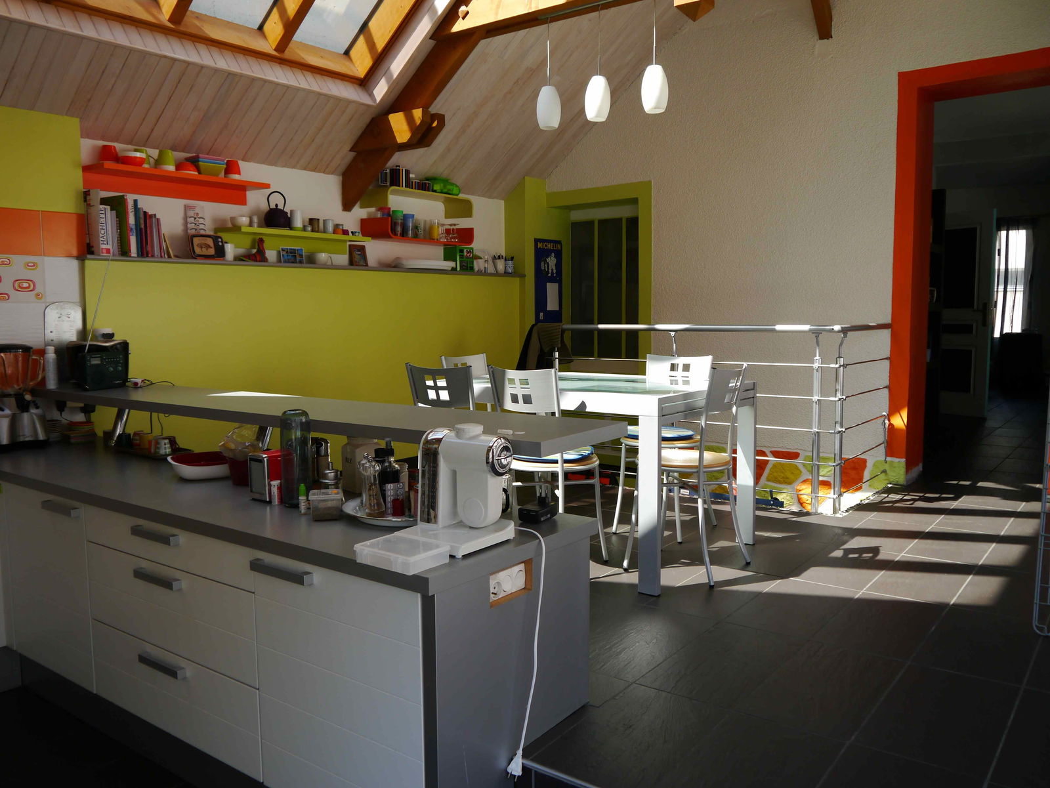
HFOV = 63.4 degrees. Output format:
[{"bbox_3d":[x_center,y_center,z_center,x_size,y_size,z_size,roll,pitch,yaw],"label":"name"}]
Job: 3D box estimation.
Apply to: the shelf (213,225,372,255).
[{"bbox_3d":[-1.309,-0.882,4.908,0.245,0.090,0.884,3,7,40],"label":"shelf"}]

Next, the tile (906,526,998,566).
[{"bbox_3d":[1.968,0.697,3.897,0.297,0.012,0.608,3,6,37],"label":"tile"}]

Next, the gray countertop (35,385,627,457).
[{"bbox_3d":[-0.937,0.049,3.085,2.765,0.038,0.435,4,7,37],"label":"gray countertop"}]

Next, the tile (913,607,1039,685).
[{"bbox_3d":[1.442,0.786,2.679,0.298,0.010,0.600,3,6,37],"label":"tile"}]

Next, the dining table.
[{"bbox_3d":[0.280,0.320,3.877,1.240,0.749,0.900,4,7,37],"label":"dining table"}]

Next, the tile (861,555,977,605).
[{"bbox_3d":[1.565,0.727,3.334,0.298,0.010,0.600,3,6,37],"label":"tile"}]

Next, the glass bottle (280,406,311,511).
[{"bbox_3d":[-0.660,0.184,2.441,0.082,0.279,0.082,0,6,0],"label":"glass bottle"}]

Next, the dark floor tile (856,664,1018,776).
[{"bbox_3d":[1.111,0.853,2.257,0.300,0.012,0.600,4,7,37],"label":"dark floor tile"}]

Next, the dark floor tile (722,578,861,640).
[{"bbox_3d":[0.989,0.779,3.101,0.297,0.012,0.608,3,6,37],"label":"dark floor tile"}]

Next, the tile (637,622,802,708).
[{"bbox_3d":[0.621,0.826,2.613,0.297,0.012,0.608,3,6,37],"label":"tile"}]

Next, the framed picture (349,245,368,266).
[{"bbox_3d":[-1.015,-0.845,5.189,0.030,0.133,0.128,-8,0,38],"label":"framed picture"}]

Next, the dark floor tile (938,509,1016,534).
[{"bbox_3d":[2.336,0.650,4.386,0.297,0.012,0.608,3,6,37],"label":"dark floor tile"}]

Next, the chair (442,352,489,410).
[{"bbox_3d":[-0.142,0.219,4.500,0.460,0.845,0.430,3,6,37],"label":"chair"}]

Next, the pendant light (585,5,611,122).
[{"bbox_3d":[0.348,-1.575,4.053,0.120,0.536,0.120,-1,6,0],"label":"pendant light"}]

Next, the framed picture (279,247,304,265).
[{"bbox_3d":[-1.310,-0.778,4.794,0.025,0.100,0.155,-8,0,38],"label":"framed picture"}]

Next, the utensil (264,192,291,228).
[{"bbox_3d":[-1.398,-1.042,4.795,0.149,0.204,0.159,-1,5,0],"label":"utensil"}]

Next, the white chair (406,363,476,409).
[{"bbox_3d":[-0.242,0.286,3.764,0.400,0.850,0.460,4,7,37],"label":"white chair"}]

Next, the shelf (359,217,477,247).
[{"bbox_3d":[-0.693,-1.057,5.611,0.260,0.127,0.750,3,7,40],"label":"shelf"}]

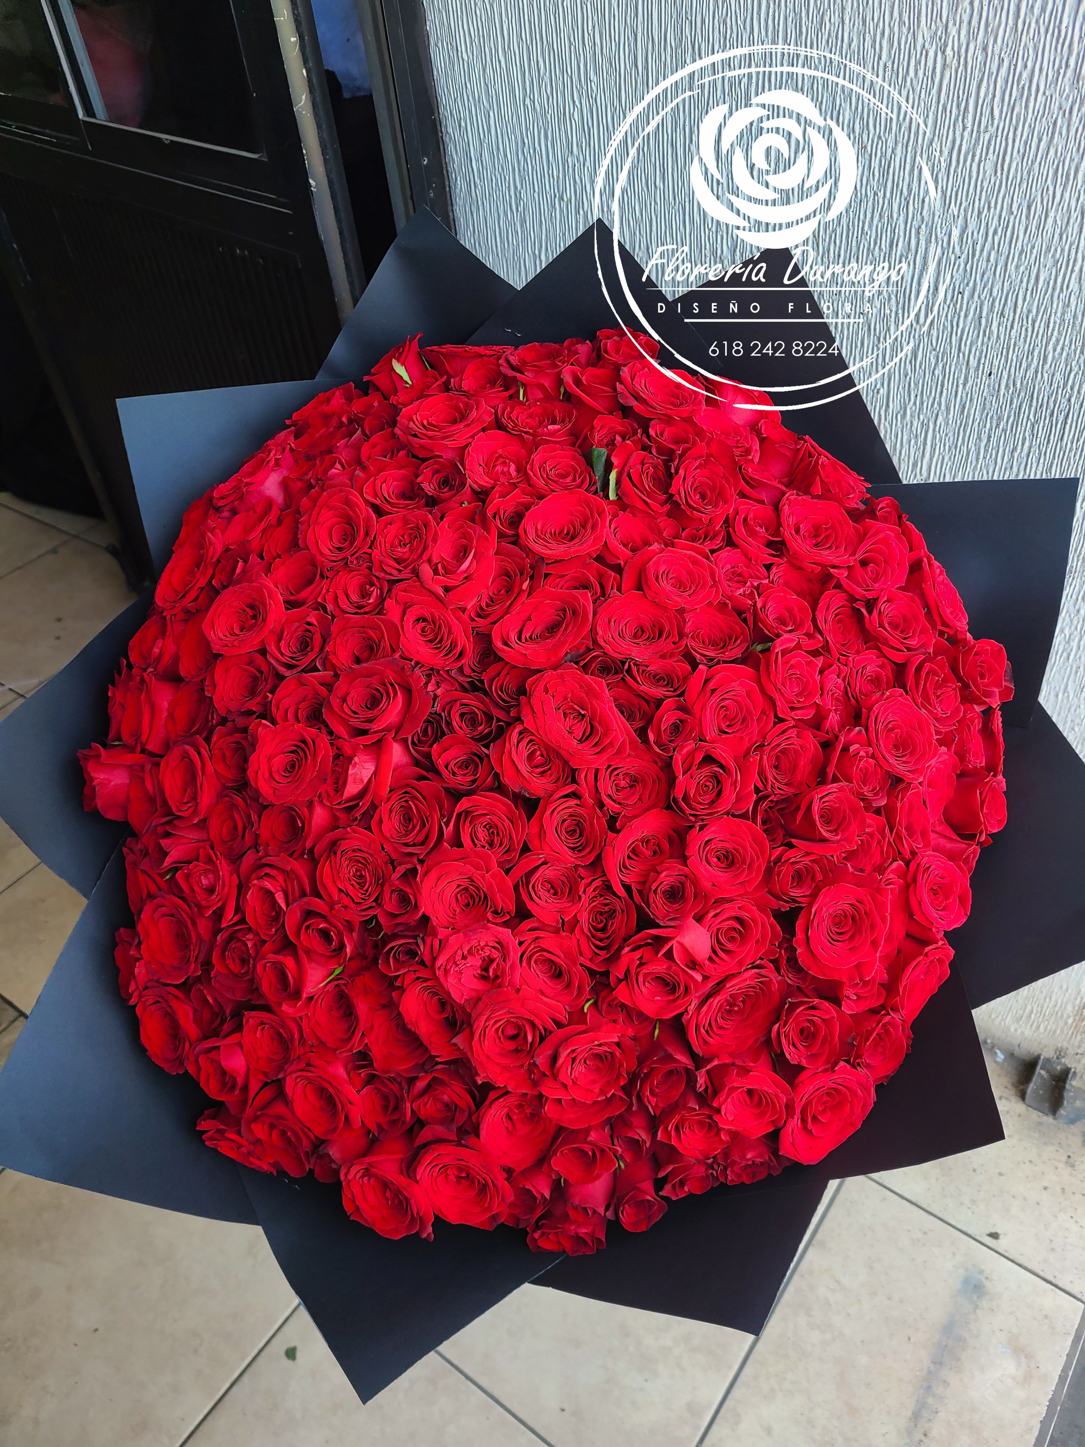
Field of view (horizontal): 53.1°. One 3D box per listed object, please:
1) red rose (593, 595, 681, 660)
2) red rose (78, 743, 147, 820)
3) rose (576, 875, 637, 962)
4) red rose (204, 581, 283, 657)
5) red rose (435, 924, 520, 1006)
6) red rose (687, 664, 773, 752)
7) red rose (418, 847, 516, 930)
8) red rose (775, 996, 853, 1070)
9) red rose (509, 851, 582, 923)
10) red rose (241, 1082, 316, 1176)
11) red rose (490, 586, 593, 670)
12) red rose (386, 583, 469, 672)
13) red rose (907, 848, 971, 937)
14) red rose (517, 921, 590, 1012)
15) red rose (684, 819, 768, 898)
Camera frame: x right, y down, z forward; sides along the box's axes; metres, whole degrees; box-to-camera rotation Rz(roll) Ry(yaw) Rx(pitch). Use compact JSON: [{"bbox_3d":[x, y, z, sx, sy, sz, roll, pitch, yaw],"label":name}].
[{"bbox_3d":[0.076,-0.065,0.860,0.067,0.052,0.067,0,59,3],"label":"red rose"},{"bbox_3d":[-0.379,0.053,0.960,0.059,0.066,0.066,15,45,9],"label":"red rose"},{"bbox_3d":[0.042,0.129,0.718,0.045,0.041,0.051,0,83,0],"label":"rose"},{"bbox_3d":[-0.247,-0.088,0.900,0.068,0.050,0.068,26,78,31],"label":"red rose"},{"bbox_3d":[-0.048,0.178,0.800,0.060,0.060,0.044,-4,0,3],"label":"red rose"},{"bbox_3d":[0.146,-0.012,0.851,0.069,0.051,0.069,5,72,-14],"label":"red rose"},{"bbox_3d":[-0.052,0.120,0.785,0.064,0.045,0.064,-2,76,10],"label":"red rose"},{"bbox_3d":[0.206,0.242,0.850,0.061,0.047,0.061,0,72,-2],"label":"red rose"},{"bbox_3d":[0.002,0.110,0.721,0.048,0.038,0.048,0,82,1],"label":"red rose"},{"bbox_3d":[-0.206,0.317,0.860,0.066,0.066,0.052,-1,21,7],"label":"red rose"},{"bbox_3d":[0.003,-0.064,0.860,0.077,0.060,0.077,0,61,11],"label":"red rose"},{"bbox_3d":[-0.091,-0.076,0.855,0.068,0.050,0.068,-1,67,7],"label":"red rose"},{"bbox_3d":[0.321,0.139,0.890,0.060,0.060,0.045,-33,6,-26],"label":"red rose"},{"bbox_3d":[0.007,0.182,0.810,0.066,0.051,0.066,0,74,-3],"label":"red rose"},{"bbox_3d":[0.138,0.103,0.820,0.062,0.049,0.062,0,75,1],"label":"red rose"}]

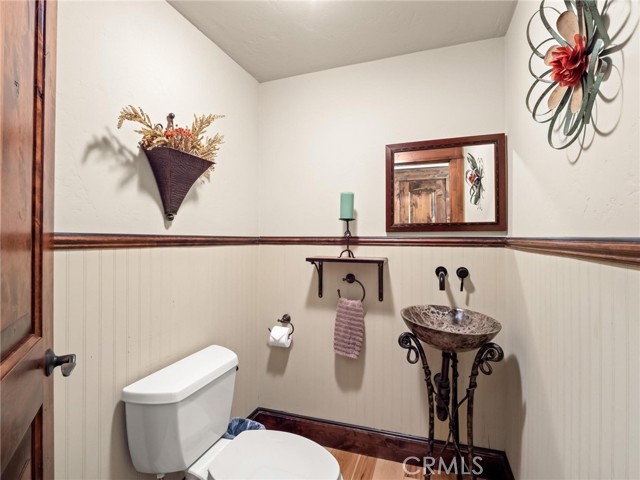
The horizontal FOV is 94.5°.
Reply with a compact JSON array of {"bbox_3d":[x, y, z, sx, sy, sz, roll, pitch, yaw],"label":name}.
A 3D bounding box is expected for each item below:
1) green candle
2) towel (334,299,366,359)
[{"bbox_3d":[0.163,-0.202,1.750,0.079,0.152,0.079,0,0,19],"label":"green candle"},{"bbox_3d":[0.172,0.527,1.765,0.188,0.355,0.060,0,0,19],"label":"towel"}]

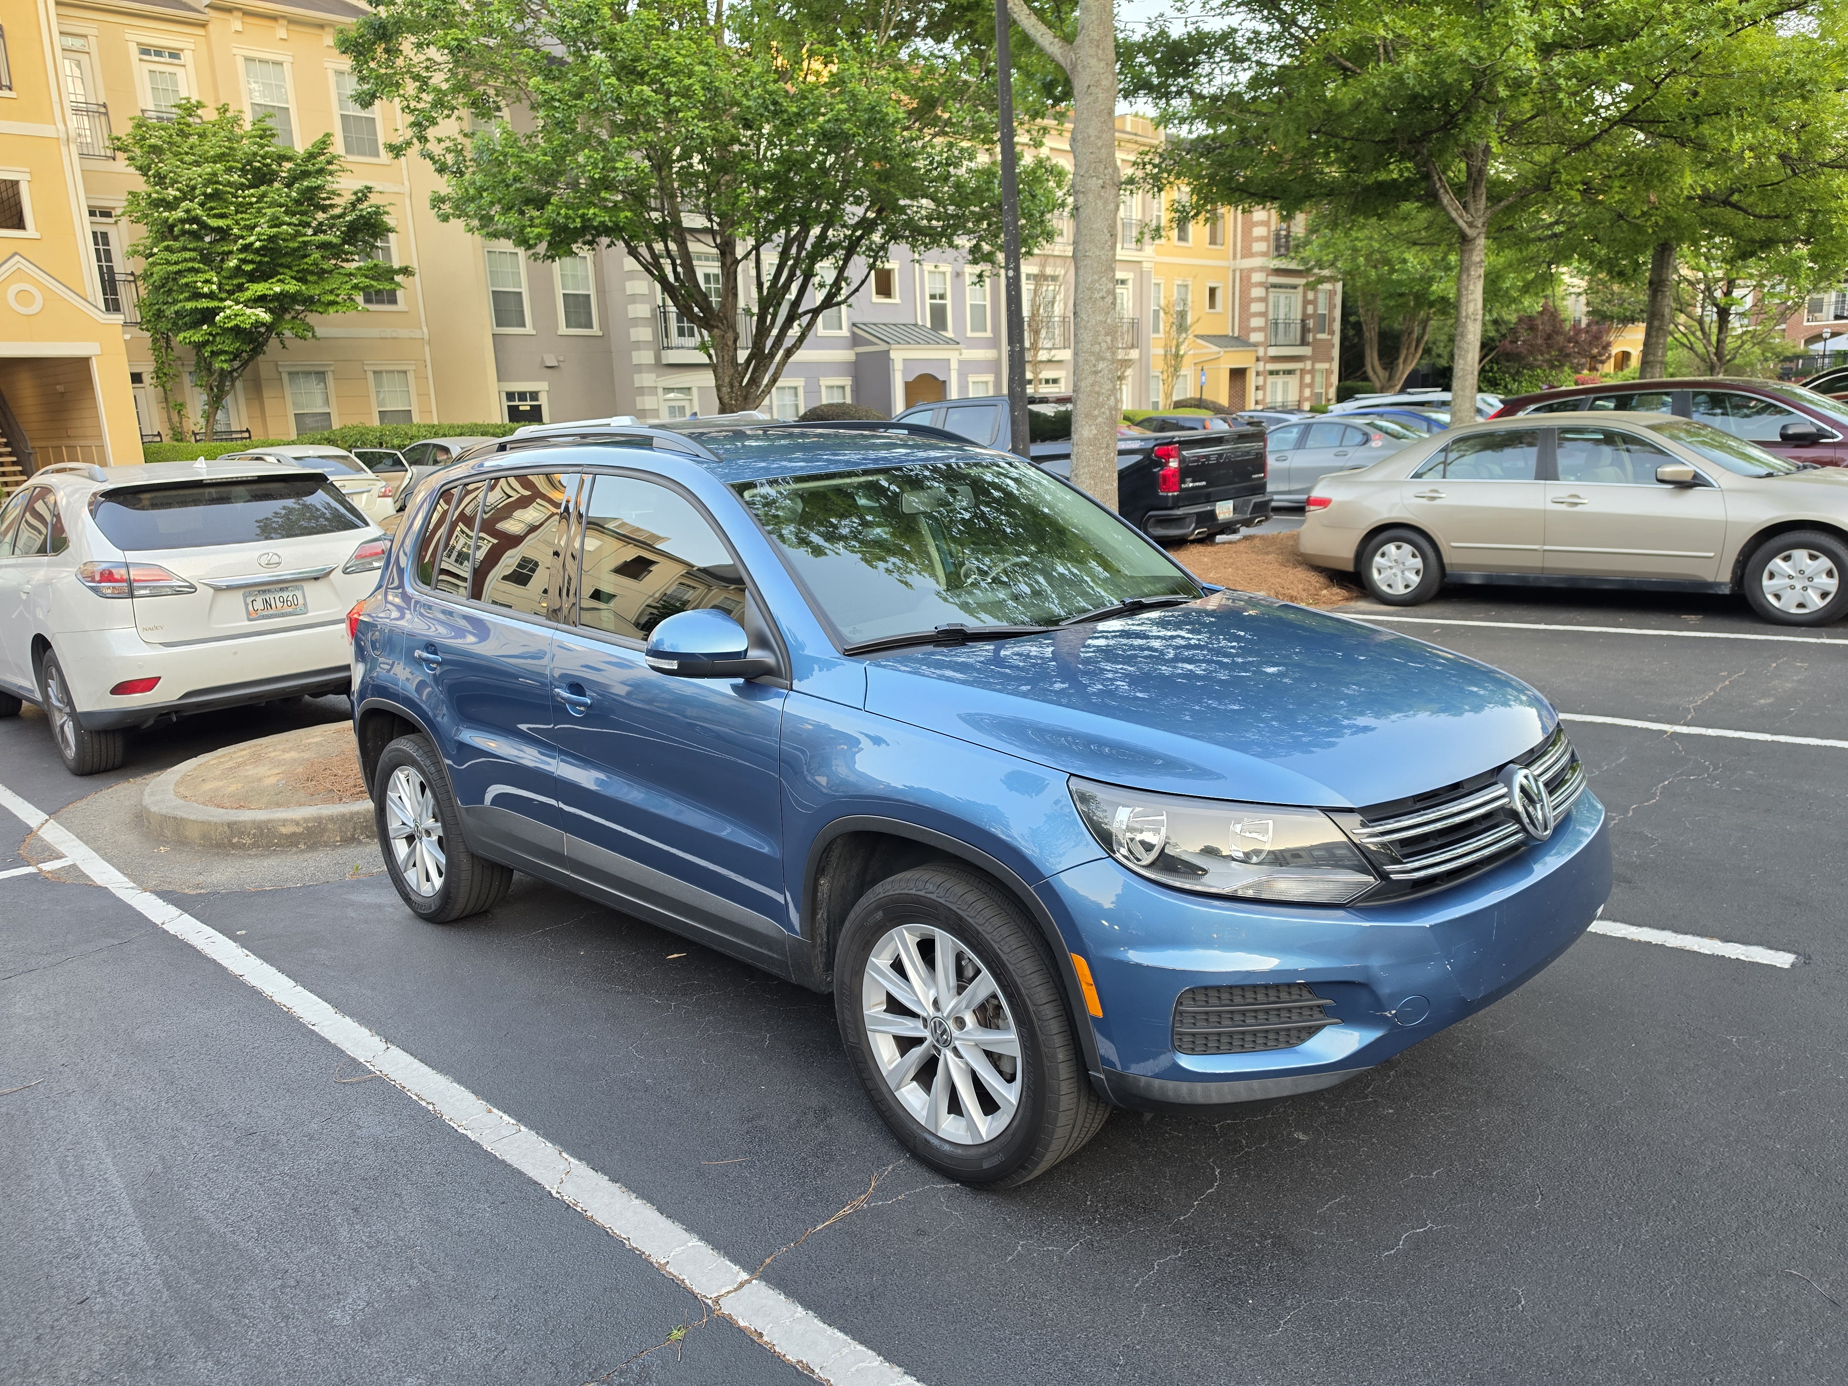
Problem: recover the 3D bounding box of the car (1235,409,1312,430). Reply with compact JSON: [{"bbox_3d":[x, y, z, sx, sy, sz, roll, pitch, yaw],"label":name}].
[{"bbox_3d":[10.850,-7.900,37.200,4.600,1.470,1.820,10,18,43],"label":"car"}]

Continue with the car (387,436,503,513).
[{"bbox_3d":[-7.650,-3.770,21.500,4.700,1.450,1.820,9,17,40],"label":"car"}]

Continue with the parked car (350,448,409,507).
[{"bbox_3d":[-9.000,-3.700,19.900,4.600,1.580,1.820,9,17,42],"label":"parked car"}]

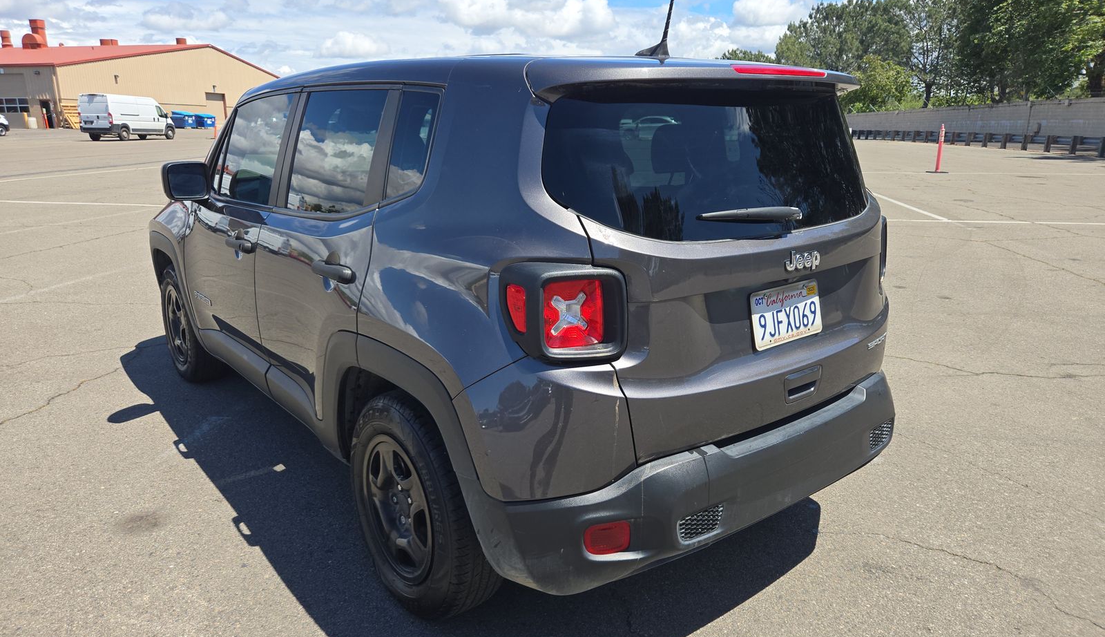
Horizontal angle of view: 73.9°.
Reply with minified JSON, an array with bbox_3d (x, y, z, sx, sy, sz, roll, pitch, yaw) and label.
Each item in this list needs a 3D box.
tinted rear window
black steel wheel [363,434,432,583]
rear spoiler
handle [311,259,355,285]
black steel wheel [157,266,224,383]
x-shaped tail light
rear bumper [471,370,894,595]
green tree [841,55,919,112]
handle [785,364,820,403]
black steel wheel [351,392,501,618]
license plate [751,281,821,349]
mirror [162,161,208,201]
[{"bbox_3d":[0.565,-0.416,2.018,1.360,0.390,0.190,-11,1,-38],"label":"tinted rear window"},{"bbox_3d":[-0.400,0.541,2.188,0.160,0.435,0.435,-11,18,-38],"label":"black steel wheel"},{"bbox_3d":[0.480,-0.645,2.020,1.280,0.125,0.350,-11,19,-38],"label":"rear spoiler"},{"bbox_3d":[-0.637,-0.130,2.114,0.055,0.044,0.235,-11,19,-38],"label":"handle"},{"bbox_3d":[-2.007,0.018,4.125,0.225,0.680,0.680,-11,18,-38],"label":"black steel wheel"},{"bbox_3d":[0.036,-0.013,1.575,0.098,0.088,0.028,-8,17,-30],"label":"x-shaped tail light"},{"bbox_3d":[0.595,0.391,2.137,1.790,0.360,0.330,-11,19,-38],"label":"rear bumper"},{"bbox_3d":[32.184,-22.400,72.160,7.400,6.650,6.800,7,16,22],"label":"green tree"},{"bbox_3d":[0.674,0.178,1.986,0.150,0.082,0.030,-11,14,-38],"label":"handle"},{"bbox_3d":[-0.385,0.534,2.199,0.225,0.680,0.680,-11,18,-38],"label":"black steel wheel"},{"bbox_3d":[0.636,-0.013,1.983,0.305,0.152,0.010,-11,5,-38],"label":"license plate"},{"bbox_3d":[-1.599,-0.596,3.209,0.210,0.170,0.140,-11,18,-38],"label":"mirror"}]

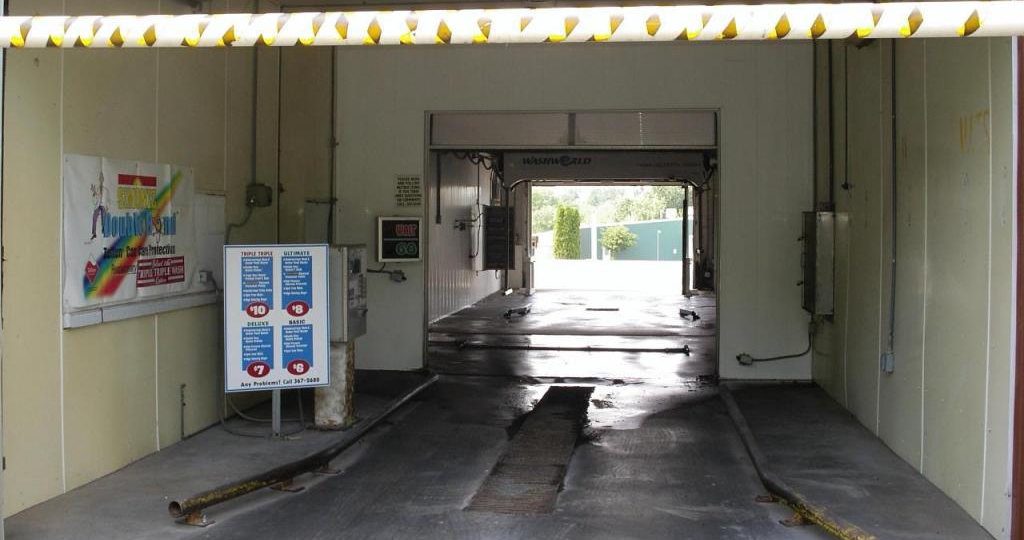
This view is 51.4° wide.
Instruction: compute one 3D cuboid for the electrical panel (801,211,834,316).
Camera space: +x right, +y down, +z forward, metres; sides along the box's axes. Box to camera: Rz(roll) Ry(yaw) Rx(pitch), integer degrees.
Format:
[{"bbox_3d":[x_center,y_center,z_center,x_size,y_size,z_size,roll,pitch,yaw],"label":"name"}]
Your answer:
[{"bbox_3d":[2.825,-0.072,9.868,0.165,0.920,0.860,0,2,7],"label":"electrical panel"}]

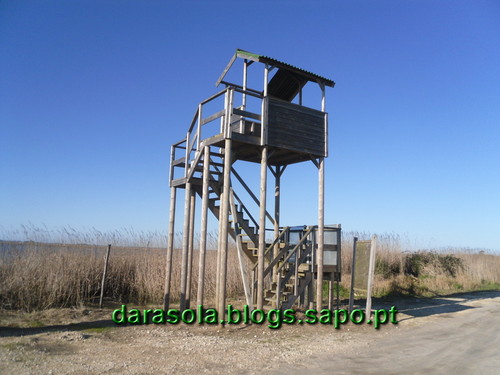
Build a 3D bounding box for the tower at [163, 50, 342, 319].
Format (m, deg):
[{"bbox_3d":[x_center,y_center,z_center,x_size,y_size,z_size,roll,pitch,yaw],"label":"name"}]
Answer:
[{"bbox_3d":[0.395,-0.159,11.397,4.379,6.955,3.381,7,-10,-33],"label":"tower"}]

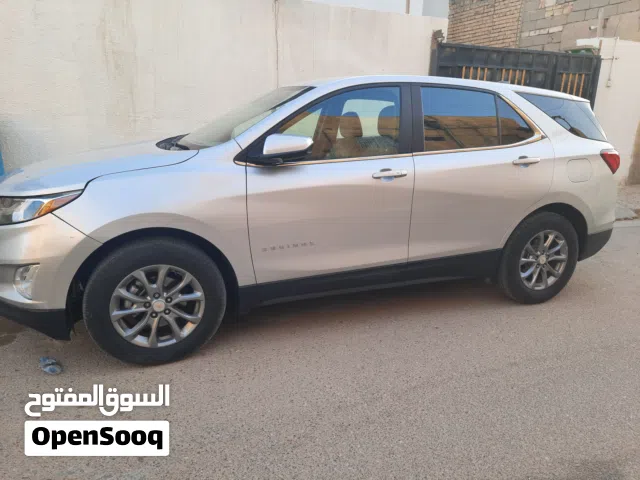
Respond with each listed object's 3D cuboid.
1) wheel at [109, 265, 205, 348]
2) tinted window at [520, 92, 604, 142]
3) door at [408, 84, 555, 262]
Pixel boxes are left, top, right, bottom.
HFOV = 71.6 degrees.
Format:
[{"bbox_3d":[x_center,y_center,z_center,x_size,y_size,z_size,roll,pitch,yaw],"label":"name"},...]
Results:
[{"bbox_3d":[-0.872,0.328,2.401,0.465,0.465,0.180,-4,17,-22],"label":"wheel"},{"bbox_3d":[1.821,-0.912,3.300,0.880,0.350,0.100,-6,-4,-26],"label":"tinted window"},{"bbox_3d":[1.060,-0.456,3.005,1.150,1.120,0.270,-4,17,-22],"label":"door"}]

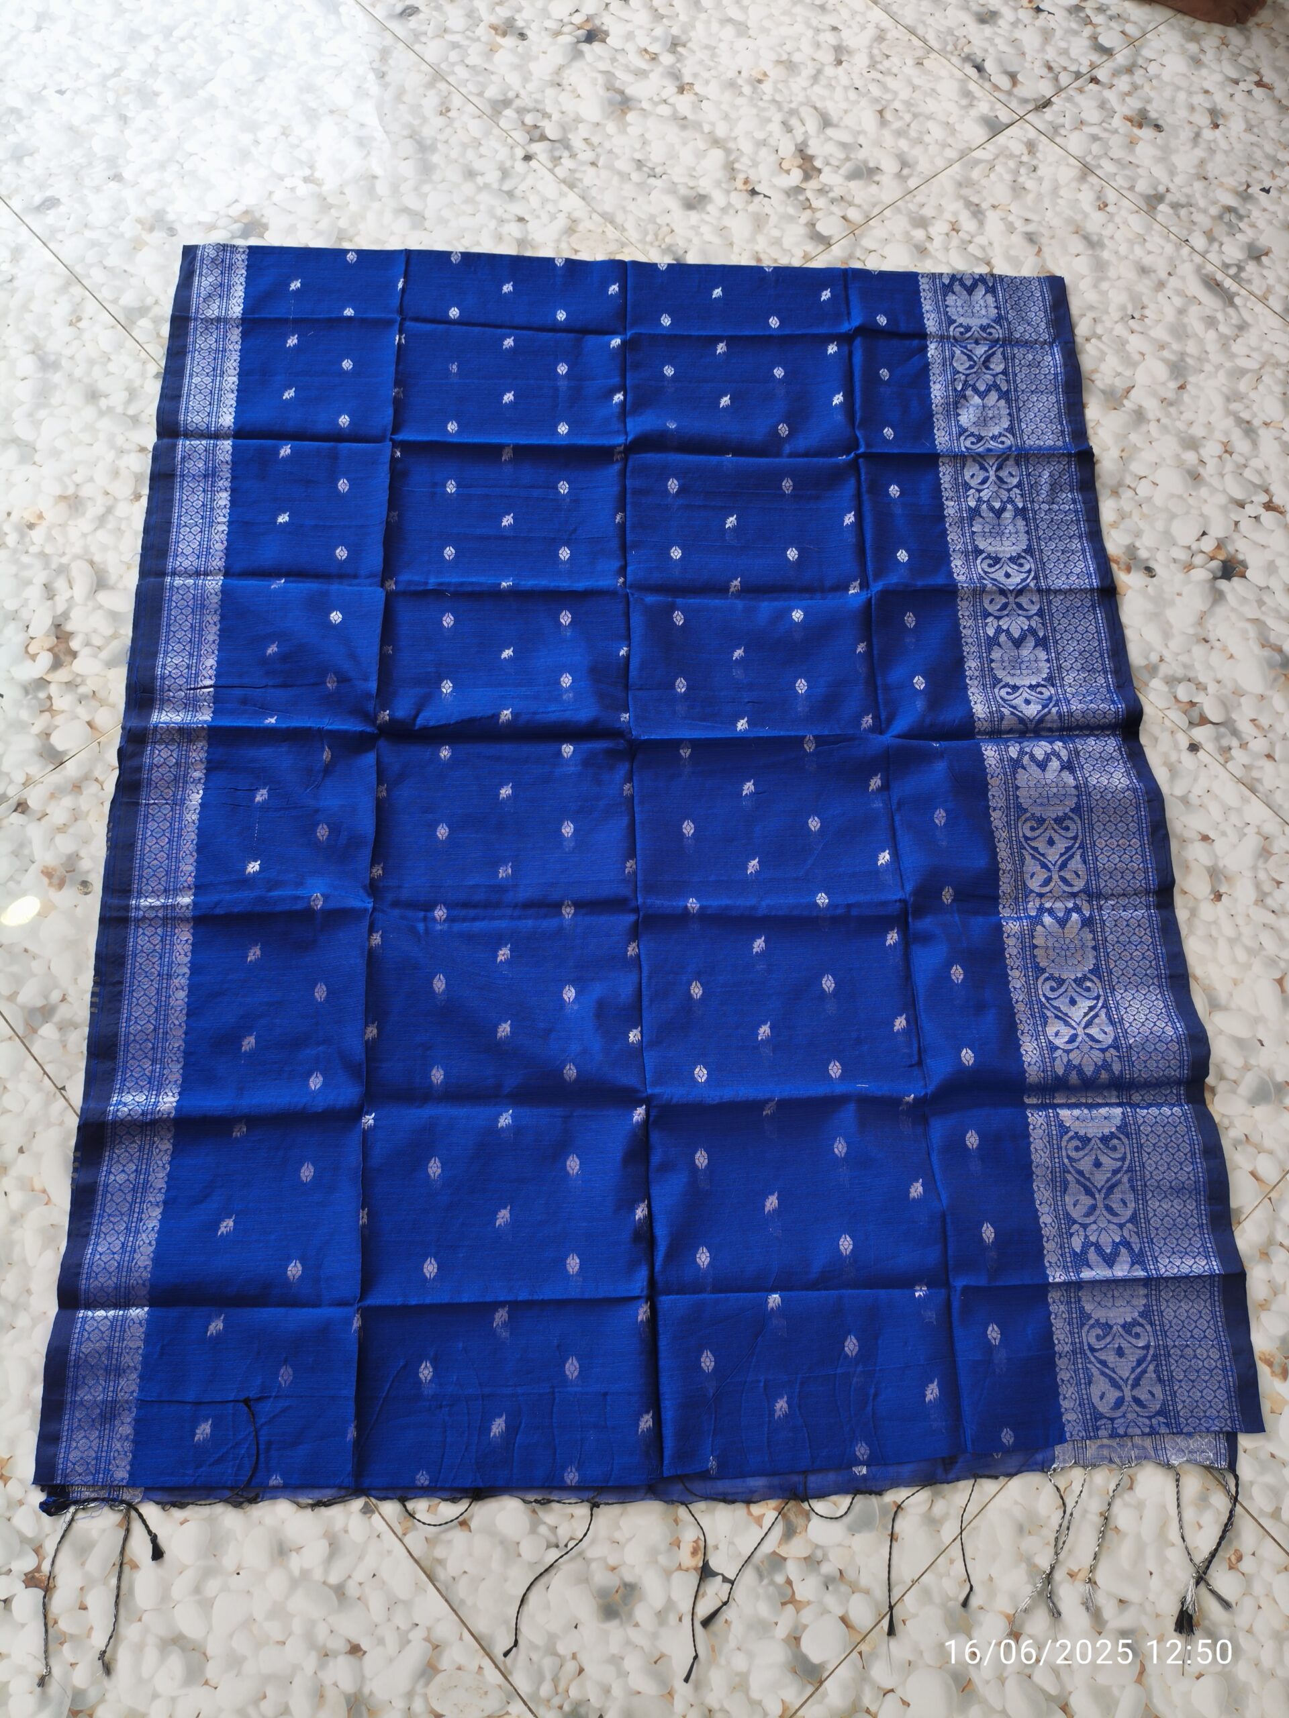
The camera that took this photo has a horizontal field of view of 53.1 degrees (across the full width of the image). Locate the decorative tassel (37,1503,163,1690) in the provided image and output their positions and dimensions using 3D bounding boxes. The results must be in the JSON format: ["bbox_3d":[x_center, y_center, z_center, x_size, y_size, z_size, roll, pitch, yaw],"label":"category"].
[{"bbox_3d":[-0.477,0.646,1.139,0.095,0.012,0.145,-1,69,-4],"label":"decorative tassel"}]

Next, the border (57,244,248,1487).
[{"bbox_3d":[-0.529,-0.123,1.436,0.072,0.015,1.488,-1,69,-4],"label":"border"}]

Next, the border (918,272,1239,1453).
[{"bbox_3d":[0.474,-0.118,1.489,0.185,0.015,1.466,1,69,-3],"label":"border"}]

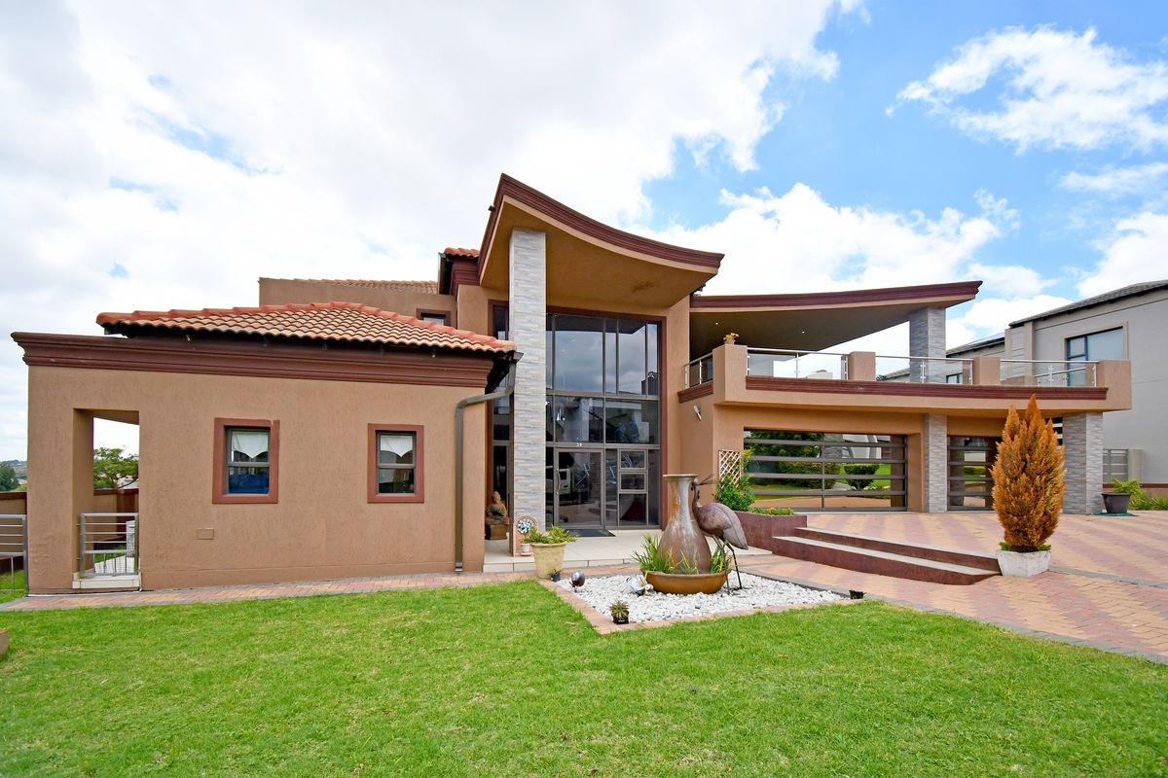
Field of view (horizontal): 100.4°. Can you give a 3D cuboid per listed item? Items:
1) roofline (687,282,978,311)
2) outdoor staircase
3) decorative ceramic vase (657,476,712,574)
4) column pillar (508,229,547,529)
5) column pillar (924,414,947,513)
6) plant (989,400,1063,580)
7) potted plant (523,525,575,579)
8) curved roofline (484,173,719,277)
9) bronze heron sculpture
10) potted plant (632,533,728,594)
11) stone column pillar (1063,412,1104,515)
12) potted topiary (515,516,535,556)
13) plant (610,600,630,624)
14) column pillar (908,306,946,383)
[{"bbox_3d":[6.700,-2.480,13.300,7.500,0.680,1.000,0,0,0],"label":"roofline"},{"bbox_3d":[4.120,2.440,7.170,0.580,0.450,3.400,3,-9,-17],"label":"outdoor staircase"},{"bbox_3d":[1.325,1.800,6.400,0.680,1.330,0.680,0,0,0],"label":"decorative ceramic vase"},{"bbox_3d":[-0.980,0.100,8.370,0.550,5.400,0.550,1,-3,-17],"label":"column pillar"},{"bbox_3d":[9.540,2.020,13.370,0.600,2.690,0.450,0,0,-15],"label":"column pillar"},{"bbox_3d":[5.147,1.124,5.650,0.680,2.060,0.680,2,-6,-17],"label":"plant"},{"bbox_3d":[-0.518,2.378,7.100,0.710,0.740,0.700,2,-6,-17],"label":"potted plant"},{"bbox_3d":[0.090,-2.480,9.500,3.800,1.300,3.400,2,-6,-17],"label":"curved roofline"},{"bbox_3d":[1.688,1.803,6.050,0.700,1.370,0.320,-2,-6,23],"label":"bronze heron sculpture"},{"bbox_3d":[1.280,2.270,6.400,1.240,0.740,1.180,0,0,0],"label":"potted plant"},{"bbox_3d":[13.450,1.990,13.120,0.620,2.690,0.520,0,0,-15],"label":"stone column pillar"},{"bbox_3d":[-0.975,2.485,8.200,0.380,0.690,0.140,0,-2,-13],"label":"potted topiary"},{"bbox_3d":[0.354,2.226,4.850,0.190,0.245,0.190,0,0,0],"label":"plant"},{"bbox_3d":[9.535,-0.980,13.470,0.610,2.380,0.530,0,0,-15],"label":"column pillar"}]

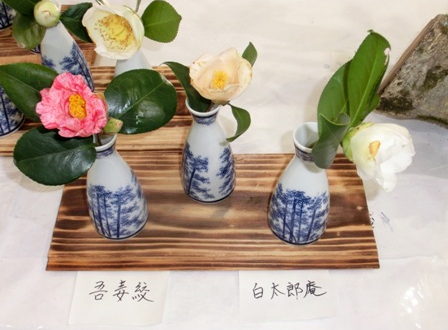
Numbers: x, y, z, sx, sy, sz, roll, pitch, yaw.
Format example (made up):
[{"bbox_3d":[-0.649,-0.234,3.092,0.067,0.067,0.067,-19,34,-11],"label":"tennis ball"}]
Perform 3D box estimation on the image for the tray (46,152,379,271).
[{"bbox_3d":[-0.011,0.048,0.618,0.334,0.009,0.143,0,53,0],"label":"tray"}]

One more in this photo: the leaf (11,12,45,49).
[{"bbox_3d":[-0.205,-0.143,0.605,0.037,0.052,0.014,34,17,-2],"label":"leaf"}]

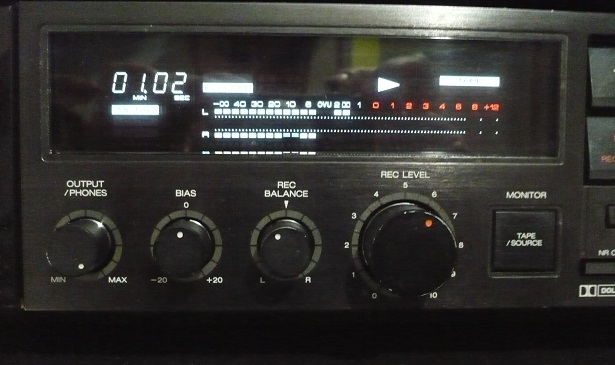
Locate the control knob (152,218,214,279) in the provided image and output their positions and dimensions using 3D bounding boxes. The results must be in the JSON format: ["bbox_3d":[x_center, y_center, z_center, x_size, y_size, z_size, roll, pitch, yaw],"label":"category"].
[{"bbox_3d":[-0.040,0.021,0.199,0.017,0.017,0.015,1,3,-2],"label":"control knob"}]

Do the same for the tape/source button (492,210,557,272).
[{"bbox_3d":[0.074,0.020,0.210,0.021,0.021,0.006,1,3,-2],"label":"tape/source button"}]

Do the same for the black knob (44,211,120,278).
[{"bbox_3d":[-0.073,0.021,0.197,0.018,0.018,0.015,1,3,-2],"label":"black knob"}]

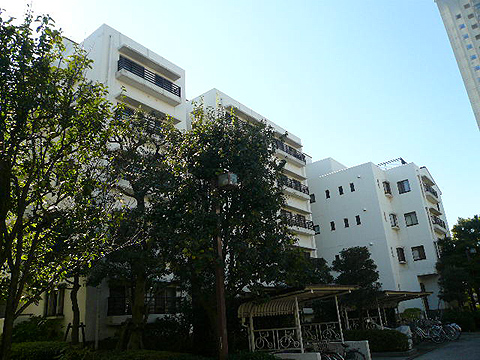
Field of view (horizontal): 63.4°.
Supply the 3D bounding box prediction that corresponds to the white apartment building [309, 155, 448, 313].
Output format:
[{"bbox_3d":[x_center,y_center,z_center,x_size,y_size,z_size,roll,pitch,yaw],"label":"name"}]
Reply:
[{"bbox_3d":[12.545,5.352,34.034,9.600,13.100,9.400,-20,-25,34],"label":"white apartment building"}]

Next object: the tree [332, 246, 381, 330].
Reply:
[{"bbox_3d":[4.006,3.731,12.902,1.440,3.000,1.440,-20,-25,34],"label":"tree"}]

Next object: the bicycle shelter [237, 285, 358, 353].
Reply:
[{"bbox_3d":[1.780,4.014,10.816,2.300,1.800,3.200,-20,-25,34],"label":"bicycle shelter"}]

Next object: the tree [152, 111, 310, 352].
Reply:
[{"bbox_3d":[-0.337,0.968,10.197,4.000,6.700,4.000,-20,-25,34],"label":"tree"}]

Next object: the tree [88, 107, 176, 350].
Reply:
[{"bbox_3d":[-3.355,1.178,12.149,2.800,7.850,2.800,-20,-25,34],"label":"tree"}]

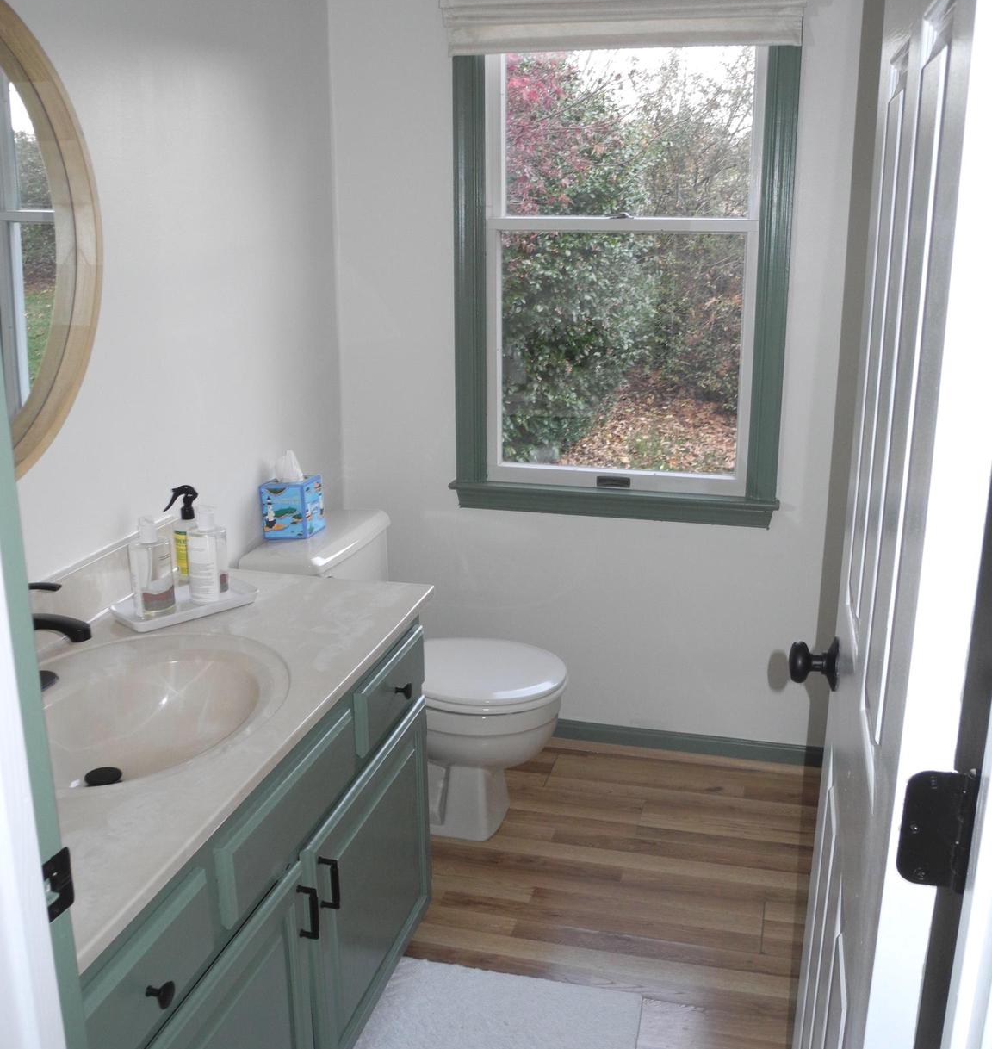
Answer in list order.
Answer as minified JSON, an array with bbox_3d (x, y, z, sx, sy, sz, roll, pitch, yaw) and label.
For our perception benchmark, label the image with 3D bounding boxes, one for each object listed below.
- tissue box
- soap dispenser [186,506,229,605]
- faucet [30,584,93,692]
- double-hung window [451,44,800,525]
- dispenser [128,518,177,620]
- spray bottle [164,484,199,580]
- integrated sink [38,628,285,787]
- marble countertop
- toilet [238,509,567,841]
[{"bbox_3d":[-0.501,-0.047,2.645,0.108,0.132,0.109,6,16,20],"label":"tissue box"},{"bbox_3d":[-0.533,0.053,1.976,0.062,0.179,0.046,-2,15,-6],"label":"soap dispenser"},{"bbox_3d":[-0.667,0.167,1.580,0.161,0.177,0.156,4,16,14],"label":"faucet"},{"bbox_3d":[0.299,-0.727,2.699,0.892,1.473,0.055,4,16,14],"label":"double-hung window"},{"bbox_3d":[-0.616,0.071,1.913,0.067,0.176,0.046,-8,17,-26],"label":"dispenser"},{"bbox_3d":[-0.613,0.016,2.093,0.086,0.189,0.060,-8,17,-26],"label":"spray bottle"},{"bbox_3d":[-0.540,0.327,1.589,0.446,0.137,0.560,4,16,14],"label":"integrated sink"},{"bbox_3d":[-0.540,0.274,1.575,0.557,0.032,1.241,4,16,14],"label":"marble countertop"},{"bbox_3d":[-0.182,0.384,2.688,0.729,0.723,0.489,4,16,14],"label":"toilet"}]

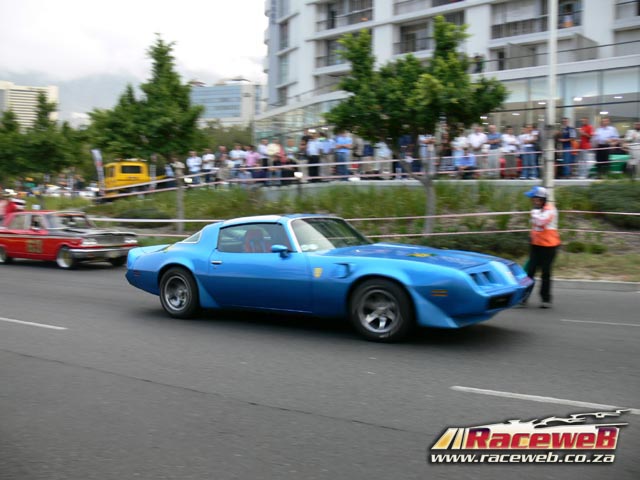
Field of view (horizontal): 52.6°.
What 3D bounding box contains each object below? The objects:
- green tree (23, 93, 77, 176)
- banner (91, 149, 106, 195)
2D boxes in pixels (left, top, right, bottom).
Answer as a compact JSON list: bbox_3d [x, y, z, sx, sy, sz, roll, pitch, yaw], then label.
[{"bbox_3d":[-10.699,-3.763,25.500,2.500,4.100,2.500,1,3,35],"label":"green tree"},{"bbox_3d":[-9.413,-2.869,27.500,0.650,2.050,0.150,-1,3,-18],"label":"banner"}]

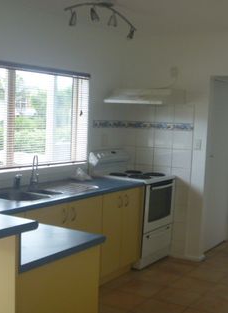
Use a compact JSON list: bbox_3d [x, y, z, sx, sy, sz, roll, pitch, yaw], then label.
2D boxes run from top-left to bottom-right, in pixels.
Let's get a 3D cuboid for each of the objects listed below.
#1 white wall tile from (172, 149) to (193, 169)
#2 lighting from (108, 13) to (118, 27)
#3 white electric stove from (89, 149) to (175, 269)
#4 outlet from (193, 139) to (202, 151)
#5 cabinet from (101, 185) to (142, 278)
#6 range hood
[{"bbox_3d":[0.713,0.029,4.823,0.224,0.202,0.010,5,6,33],"label":"white wall tile"},{"bbox_3d":[-0.009,-1.048,3.505,0.070,0.105,0.070,2,5,0],"label":"lighting"},{"bbox_3d":[0.197,0.500,4.849,0.656,1.157,0.585,5,6,33],"label":"white electric stove"},{"bbox_3d":[0.860,-0.120,4.713,0.084,0.123,0.012,5,6,33],"label":"outlet"},{"bbox_3d":[-0.158,0.666,4.306,0.594,0.788,0.686,5,6,33],"label":"cabinet"},{"bbox_3d":[0.327,-0.628,4.735,0.673,0.167,0.510,5,6,33],"label":"range hood"}]

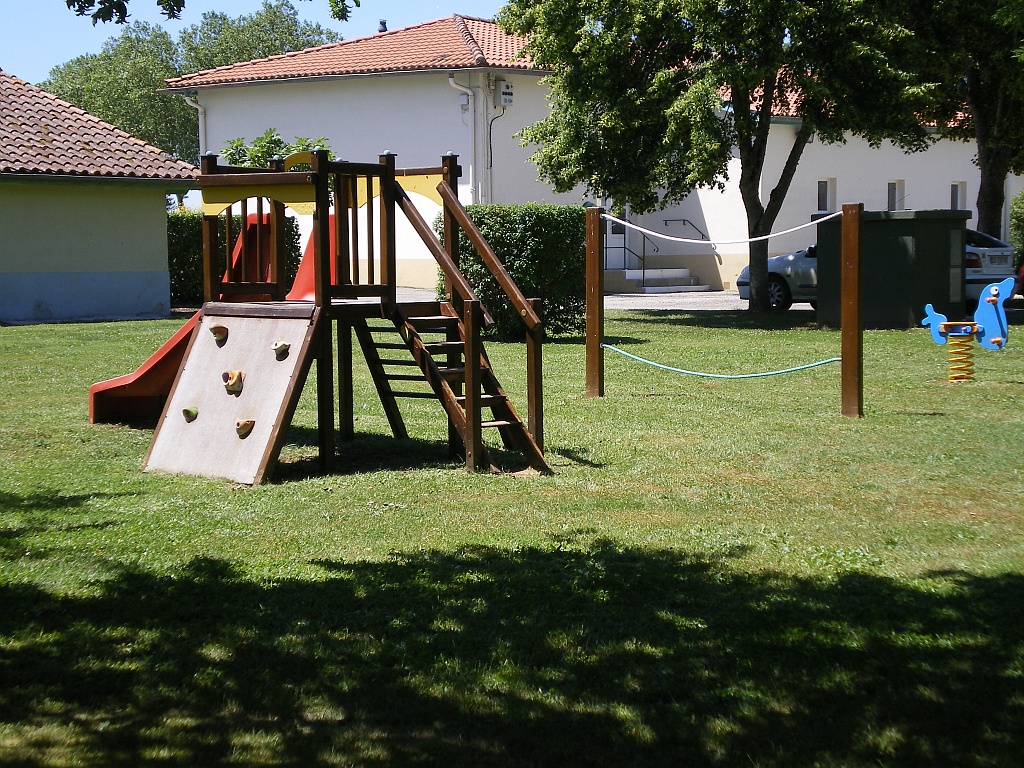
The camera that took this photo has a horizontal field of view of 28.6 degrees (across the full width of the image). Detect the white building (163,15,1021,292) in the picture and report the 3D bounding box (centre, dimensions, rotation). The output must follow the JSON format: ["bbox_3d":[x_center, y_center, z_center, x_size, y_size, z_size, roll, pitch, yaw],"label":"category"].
[{"bbox_3d":[3.513,-5.565,50.242,9.300,6.200,23.400,3,6,40],"label":"white building"}]

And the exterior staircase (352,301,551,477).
[{"bbox_3d":[-0.220,-0.007,11.775,0.920,0.970,0.560,4,6,44],"label":"exterior staircase"}]

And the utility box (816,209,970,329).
[{"bbox_3d":[5.359,-1.630,28.338,1.660,1.611,1.600,3,6,42],"label":"utility box"}]

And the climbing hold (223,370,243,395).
[{"bbox_3d":[-1.614,-0.016,11.641,0.110,0.120,0.075,4,-20,44],"label":"climbing hold"}]

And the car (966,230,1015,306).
[{"bbox_3d":[5.740,-1.839,32.279,4.350,1.430,1.720,3,6,41],"label":"car"}]

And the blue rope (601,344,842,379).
[{"bbox_3d":[1.564,-0.147,15.456,0.030,0.212,2.506,-4,6,-42],"label":"blue rope"}]

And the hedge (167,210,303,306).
[{"bbox_3d":[-5.326,-2.400,38.400,2.900,1.805,1.100,-1,4,-3],"label":"hedge"}]

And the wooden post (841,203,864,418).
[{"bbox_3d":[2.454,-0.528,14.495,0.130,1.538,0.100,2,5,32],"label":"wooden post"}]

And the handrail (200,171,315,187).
[{"bbox_3d":[-1.516,-1.198,11.783,1.080,0.065,0.045,4,6,44],"label":"handrail"}]

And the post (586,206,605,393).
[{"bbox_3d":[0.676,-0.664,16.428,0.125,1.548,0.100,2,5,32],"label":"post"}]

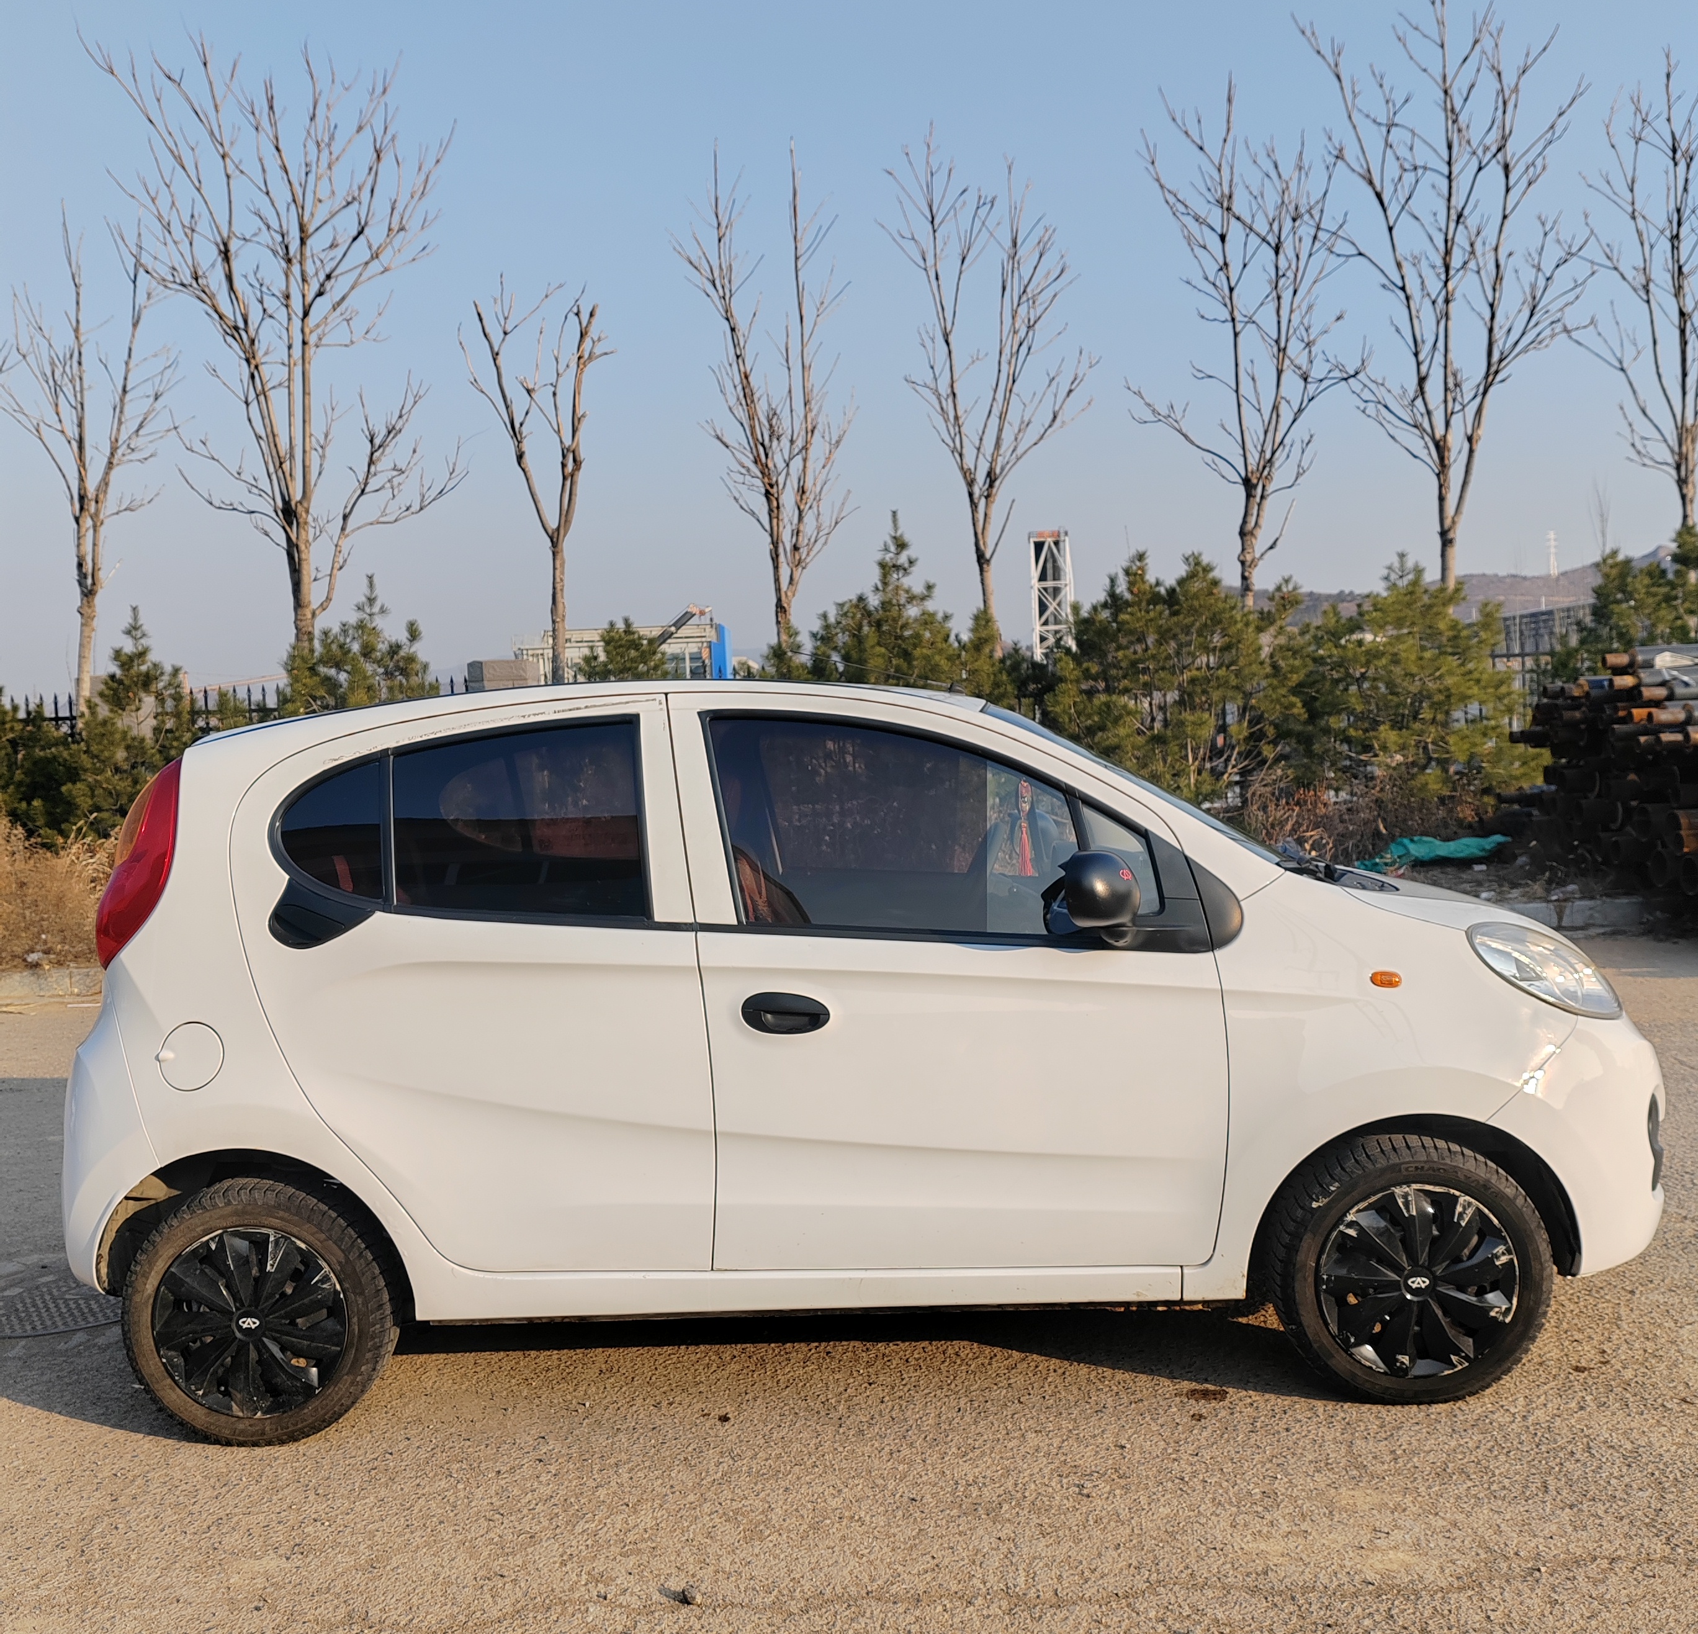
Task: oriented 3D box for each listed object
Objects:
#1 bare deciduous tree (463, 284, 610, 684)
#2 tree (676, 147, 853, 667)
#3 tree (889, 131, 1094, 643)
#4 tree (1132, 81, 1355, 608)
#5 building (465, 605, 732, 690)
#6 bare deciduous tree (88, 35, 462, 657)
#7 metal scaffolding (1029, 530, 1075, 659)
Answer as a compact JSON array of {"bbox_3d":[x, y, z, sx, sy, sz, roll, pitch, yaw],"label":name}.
[{"bbox_3d":[-2.468,-1.807,14.174,1.189,4.885,1.129,-2,3,0],"label":"bare deciduous tree"},{"bbox_3d":[-0.629,-2.354,14.050,1.422,5.843,1.351,-2,3,0],"label":"tree"},{"bbox_3d":[1.161,-2.431,13.949,1.638,5.863,1.556,-2,3,0],"label":"tree"},{"bbox_3d":[3.130,-2.638,13.842,1.767,6.130,1.679,-2,3,0],"label":"tree"},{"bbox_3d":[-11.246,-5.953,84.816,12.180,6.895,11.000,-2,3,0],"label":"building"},{"bbox_3d":[-4.567,-2.752,14.222,3.058,6.934,2.905,-2,3,0],"label":"bare deciduous tree"},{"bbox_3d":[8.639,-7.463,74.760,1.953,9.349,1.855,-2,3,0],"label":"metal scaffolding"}]

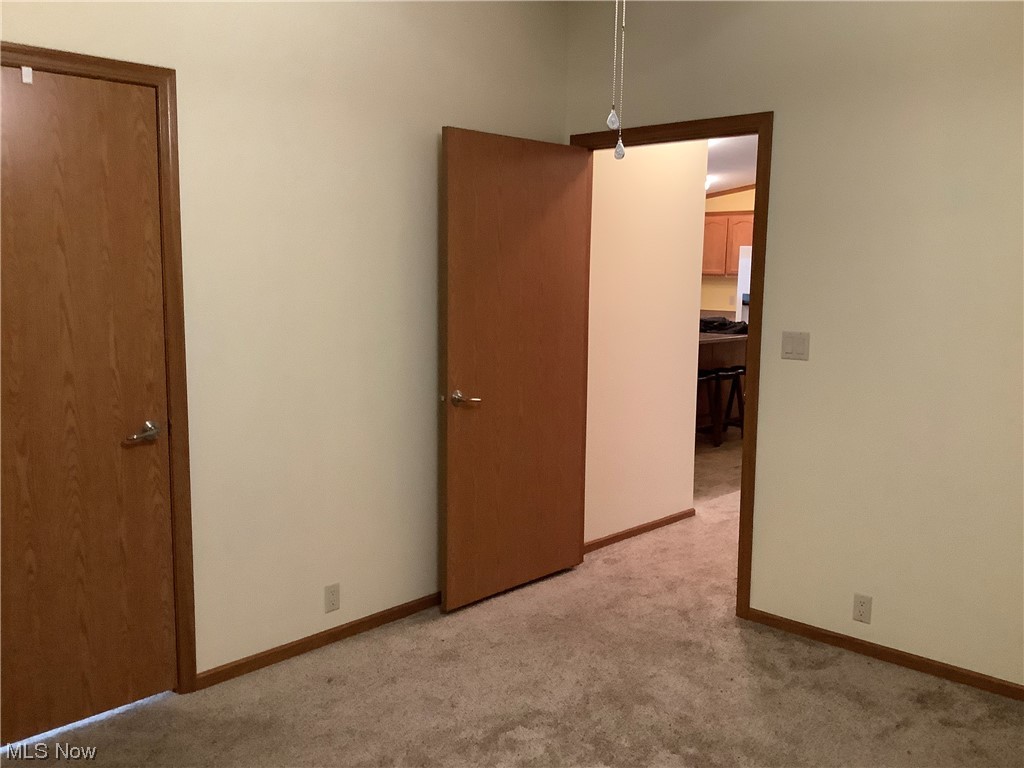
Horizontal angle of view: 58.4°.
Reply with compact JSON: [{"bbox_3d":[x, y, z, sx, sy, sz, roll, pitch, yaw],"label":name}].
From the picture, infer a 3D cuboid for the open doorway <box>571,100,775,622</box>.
[{"bbox_3d":[0.704,-0.093,4.253,1.068,2.142,0.130,8,10,43],"label":"open doorway"}]

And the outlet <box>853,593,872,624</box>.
[{"bbox_3d":[1.392,0.893,3.637,0.071,0.115,0.010,8,10,43],"label":"outlet"}]

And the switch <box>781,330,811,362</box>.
[{"bbox_3d":[1.156,-0.154,3.736,0.118,0.116,0.012,8,10,43],"label":"switch"}]

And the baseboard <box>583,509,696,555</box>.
[{"bbox_3d":[0.737,0.825,5.235,0.014,0.064,1.136,8,10,43],"label":"baseboard"}]

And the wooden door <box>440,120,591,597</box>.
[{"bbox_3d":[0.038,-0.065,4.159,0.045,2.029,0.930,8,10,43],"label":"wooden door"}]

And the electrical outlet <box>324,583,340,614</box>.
[{"bbox_3d":[-0.721,0.862,3.686,0.010,0.115,0.071,8,10,43],"label":"electrical outlet"}]

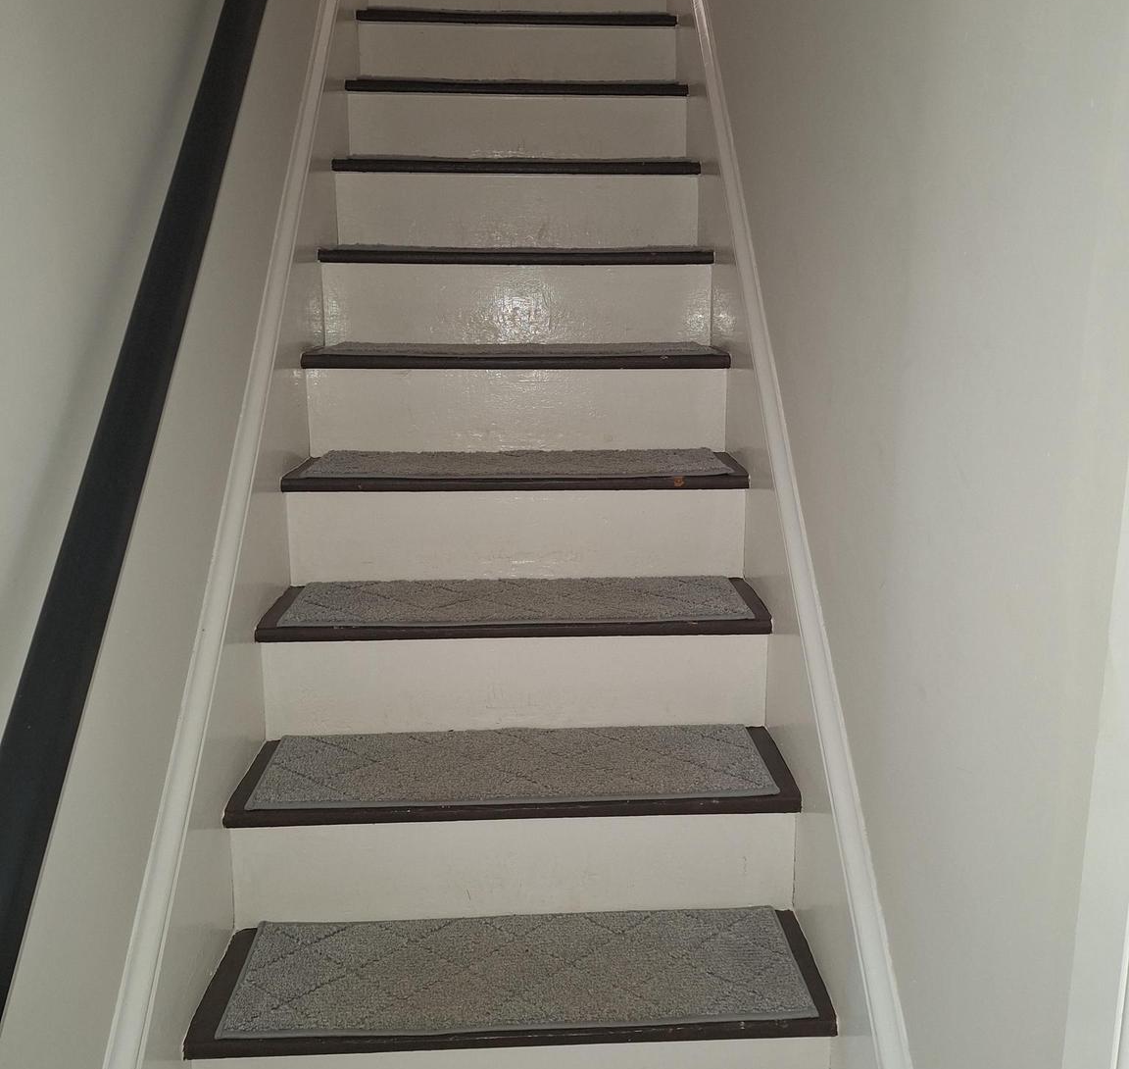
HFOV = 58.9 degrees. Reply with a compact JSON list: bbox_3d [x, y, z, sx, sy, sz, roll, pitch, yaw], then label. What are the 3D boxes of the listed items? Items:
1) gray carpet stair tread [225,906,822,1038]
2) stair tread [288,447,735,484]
[{"bbox_3d":[-0.065,0.583,1.351,0.746,0.011,0.232,-1,13,-3],"label":"gray carpet stair tread"},{"bbox_3d":[-0.086,-0.133,1.843,0.746,0.011,0.232,-1,13,-3],"label":"stair tread"}]

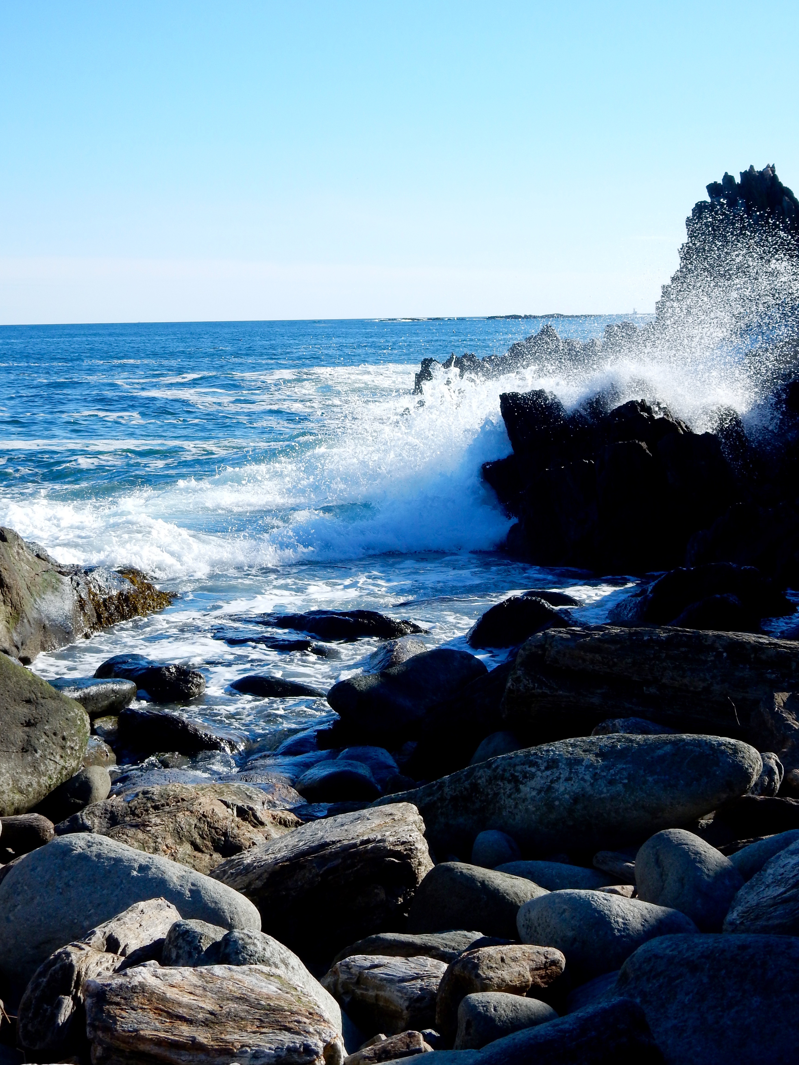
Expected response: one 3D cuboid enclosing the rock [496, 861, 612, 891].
[{"bbox_3d":[0.625,1.400,8.700,0.480,0.200,0.340,-1,6,0],"label":"rock"}]

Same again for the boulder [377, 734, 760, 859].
[{"bbox_3d":[0.795,1.234,10.200,1.770,0.530,0.750,-1,6,0],"label":"boulder"}]

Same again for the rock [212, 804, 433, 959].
[{"bbox_3d":[-0.285,1.291,8.100,0.810,0.470,0.580,-1,6,0],"label":"rock"}]

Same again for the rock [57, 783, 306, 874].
[{"bbox_3d":[-0.964,1.294,9.500,1.060,0.380,0.700,-1,6,0],"label":"rock"}]

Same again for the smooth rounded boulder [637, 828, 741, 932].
[{"bbox_3d":[1.062,1.281,8.000,0.400,0.400,0.400,-1,6,0],"label":"smooth rounded boulder"}]

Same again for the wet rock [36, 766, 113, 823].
[{"bbox_3d":[-1.610,1.302,10.800,0.380,0.280,0.360,-1,6,0],"label":"wet rock"}]

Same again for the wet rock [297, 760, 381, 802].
[{"bbox_3d":[-0.309,1.286,11.200,0.430,0.240,0.360,-1,6,0],"label":"wet rock"}]

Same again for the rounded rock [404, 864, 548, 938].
[{"bbox_3d":[0.275,1.327,7.800,0.500,0.310,0.400,-1,6,0],"label":"rounded rock"}]

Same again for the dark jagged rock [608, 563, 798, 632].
[{"bbox_3d":[2.499,0.555,18.100,1.520,0.620,1.200,-1,6,0],"label":"dark jagged rock"}]

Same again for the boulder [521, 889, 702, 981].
[{"bbox_3d":[0.713,1.387,7.500,0.620,0.300,0.420,-1,6,0],"label":"boulder"}]

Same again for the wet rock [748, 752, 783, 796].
[{"bbox_3d":[1.758,1.173,10.600,0.240,0.230,0.250,-1,6,0],"label":"wet rock"}]

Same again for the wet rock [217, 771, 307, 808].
[{"bbox_3d":[-0.702,1.309,11.000,0.470,0.230,0.420,-1,6,0],"label":"wet rock"}]

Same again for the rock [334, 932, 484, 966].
[{"bbox_3d":[0.043,1.428,7.300,0.520,0.200,0.320,-1,6,0],"label":"rock"}]

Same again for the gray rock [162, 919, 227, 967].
[{"bbox_3d":[-0.621,1.272,6.700,0.220,0.190,0.210,-1,6,0],"label":"gray rock"}]

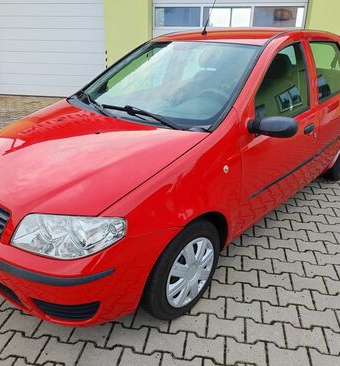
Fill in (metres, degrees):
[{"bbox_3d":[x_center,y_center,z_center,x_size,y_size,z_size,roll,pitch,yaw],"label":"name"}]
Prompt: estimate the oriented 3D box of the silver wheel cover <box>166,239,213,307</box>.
[{"bbox_3d":[0.116,0.474,1.732,0.050,0.395,0.395,21,33,40],"label":"silver wheel cover"}]

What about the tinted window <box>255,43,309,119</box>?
[{"bbox_3d":[0.691,-0.635,2.041,0.800,0.460,0.050,-24,15,-41],"label":"tinted window"}]

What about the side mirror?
[{"bbox_3d":[0.560,-0.302,1.756,0.230,0.145,0.160,21,33,40],"label":"side mirror"}]

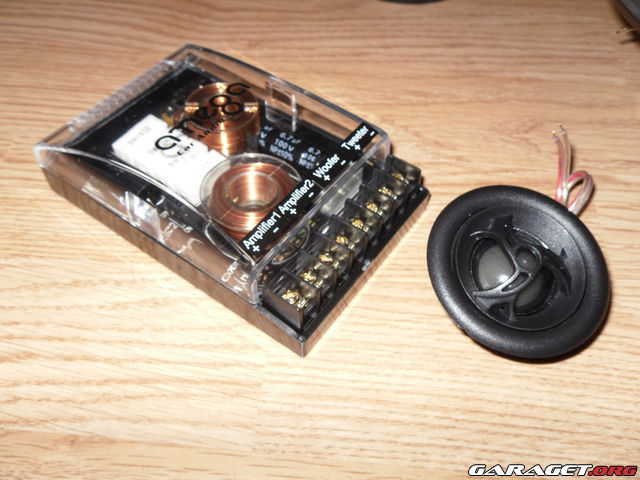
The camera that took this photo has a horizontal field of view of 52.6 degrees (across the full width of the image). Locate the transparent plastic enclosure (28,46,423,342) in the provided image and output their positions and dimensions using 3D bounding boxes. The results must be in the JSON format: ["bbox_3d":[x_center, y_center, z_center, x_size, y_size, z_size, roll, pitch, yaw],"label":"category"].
[{"bbox_3d":[-0.032,-0.028,0.246,0.126,0.036,0.084,30,56,20],"label":"transparent plastic enclosure"}]

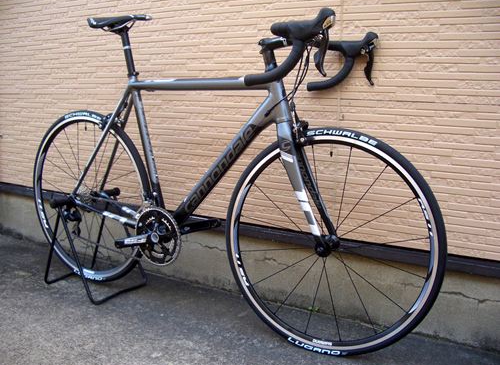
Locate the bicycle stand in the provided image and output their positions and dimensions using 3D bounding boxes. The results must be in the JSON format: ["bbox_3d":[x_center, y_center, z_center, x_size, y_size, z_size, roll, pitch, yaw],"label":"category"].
[{"bbox_3d":[-0.633,0.227,2.001,0.350,0.370,0.315,6,10,31],"label":"bicycle stand"}]

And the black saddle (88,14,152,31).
[{"bbox_3d":[-0.441,-0.554,1.766,0.265,0.062,0.135,6,10,31],"label":"black saddle"}]

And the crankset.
[{"bbox_3d":[-0.358,0.180,1.752,0.290,0.210,0.055,6,10,31],"label":"crankset"}]

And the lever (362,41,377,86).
[{"bbox_3d":[0.361,-0.353,1.532,0.038,0.118,0.024,6,10,29],"label":"lever"}]

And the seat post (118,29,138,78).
[{"bbox_3d":[-0.429,-0.455,1.772,0.036,0.175,0.032,-11,1,32],"label":"seat post"}]

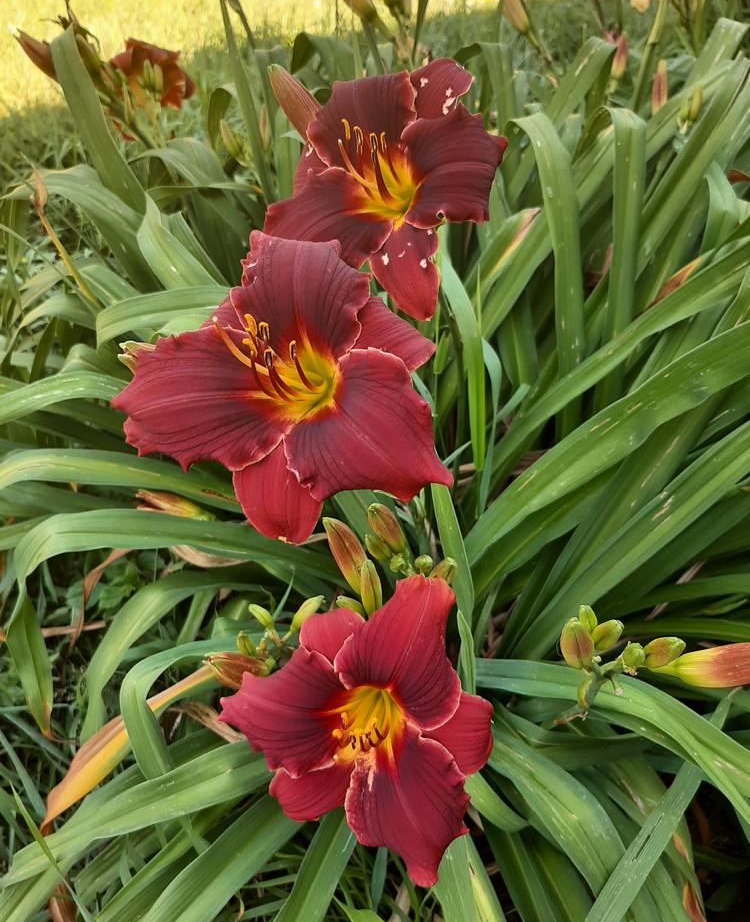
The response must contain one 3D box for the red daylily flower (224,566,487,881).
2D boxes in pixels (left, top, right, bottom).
[{"bbox_3d":[-0.009,0.145,0.405,0.145,0.160,0.080,4,3,4],"label":"red daylily flower"}]

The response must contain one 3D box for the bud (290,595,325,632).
[{"bbox_3d":[-0.042,0.097,0.475,0.011,0.031,0.011,43,17,0],"label":"bud"}]

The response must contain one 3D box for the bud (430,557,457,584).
[{"bbox_3d":[0.043,0.071,0.480,0.013,0.022,0.013,36,21,0],"label":"bud"}]

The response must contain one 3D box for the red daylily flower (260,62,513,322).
[{"bbox_3d":[0.007,-0.173,0.480,0.152,0.158,0.085,1,7,8],"label":"red daylily flower"}]

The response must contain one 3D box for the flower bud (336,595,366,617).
[{"bbox_3d":[-0.013,0.084,0.430,0.009,0.024,0.009,-56,22,0],"label":"flower bud"}]

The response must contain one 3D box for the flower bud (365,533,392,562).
[{"bbox_3d":[0.002,0.051,0.440,0.011,0.024,0.011,-44,26,0],"label":"flower bud"}]

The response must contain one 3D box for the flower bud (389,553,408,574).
[{"bbox_3d":[0.015,0.066,0.480,0.011,0.013,0.011,-8,41,0],"label":"flower bud"}]

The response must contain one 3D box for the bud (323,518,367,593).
[{"bbox_3d":[-0.019,0.060,0.470,0.017,0.057,0.017,-29,18,0],"label":"bud"}]

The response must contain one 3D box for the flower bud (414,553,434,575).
[{"bbox_3d":[0.032,0.066,0.480,0.012,0.013,0.012,4,41,0],"label":"flower bud"}]

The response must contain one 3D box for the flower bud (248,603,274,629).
[{"bbox_3d":[-0.065,0.089,0.430,0.009,0.021,0.009,-45,24,0],"label":"flower bud"}]

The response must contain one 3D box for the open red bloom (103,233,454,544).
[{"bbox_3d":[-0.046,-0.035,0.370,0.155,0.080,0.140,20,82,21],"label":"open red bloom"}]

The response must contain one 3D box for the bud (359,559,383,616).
[{"bbox_3d":[-0.003,0.072,0.425,0.012,0.034,0.012,-5,27,0],"label":"bud"}]

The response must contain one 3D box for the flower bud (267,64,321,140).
[{"bbox_3d":[-0.052,-0.233,0.495,0.020,0.073,0.020,-30,18,0],"label":"flower bud"}]

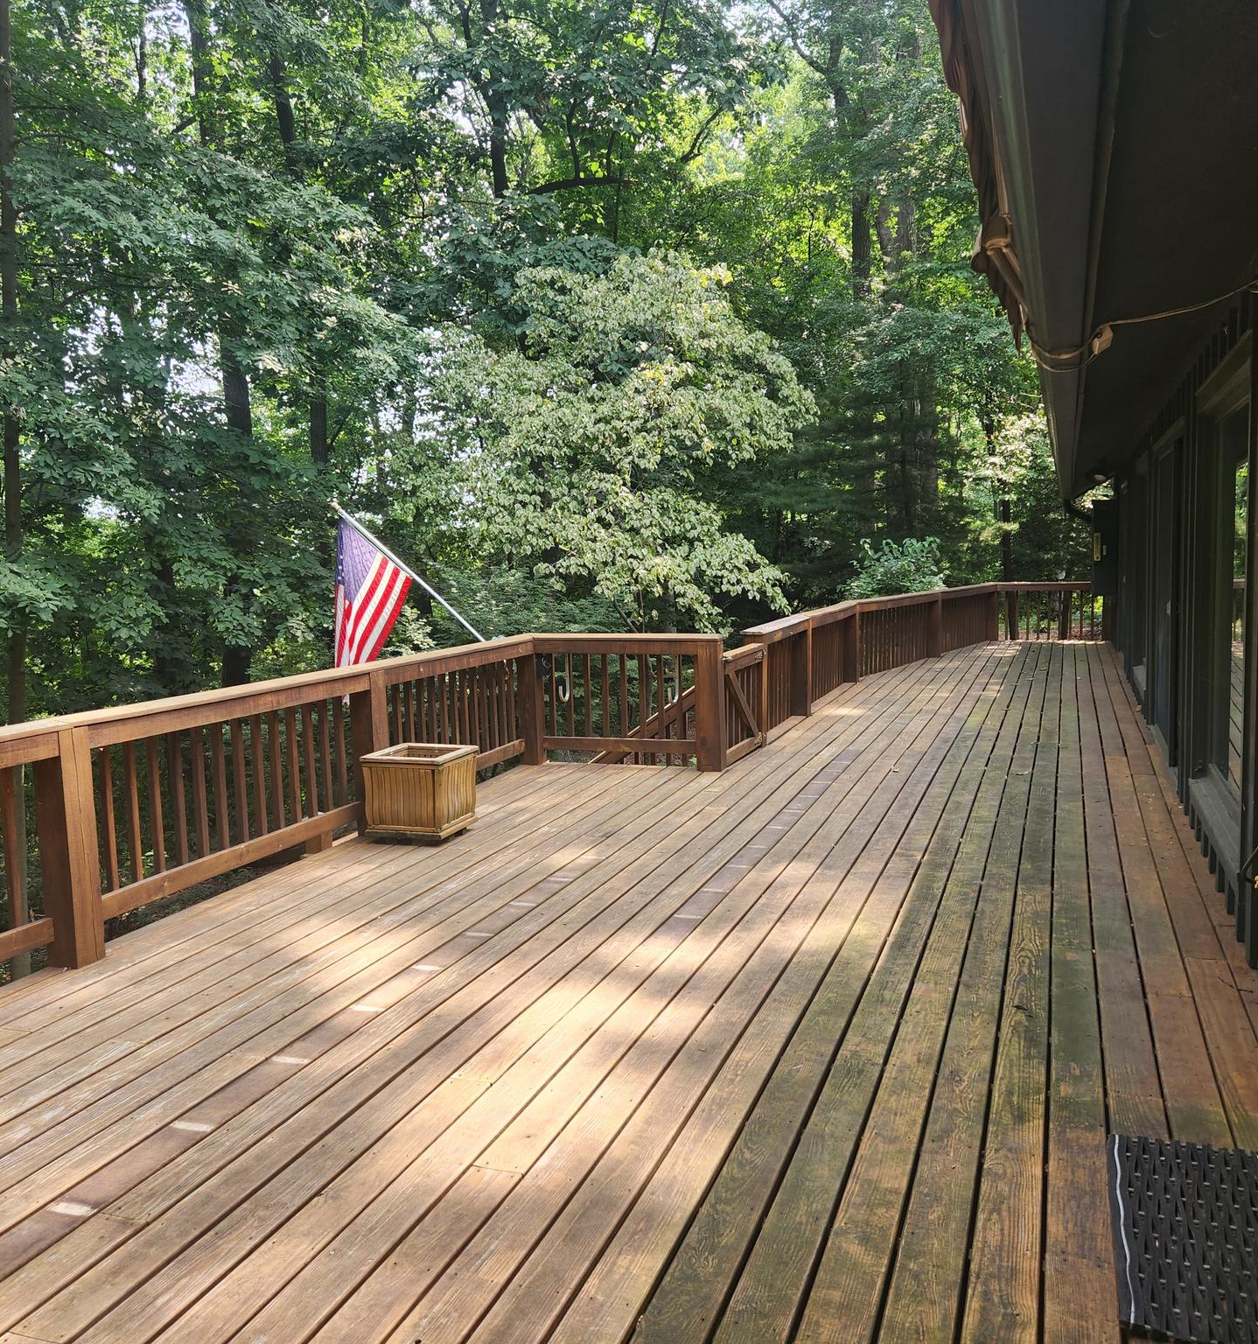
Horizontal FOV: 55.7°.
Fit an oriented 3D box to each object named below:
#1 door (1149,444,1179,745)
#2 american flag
[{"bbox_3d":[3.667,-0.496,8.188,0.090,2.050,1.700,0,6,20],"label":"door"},{"bbox_3d":[-1.815,-0.453,8.581,0.608,1.338,0.220,0,6,20],"label":"american flag"}]

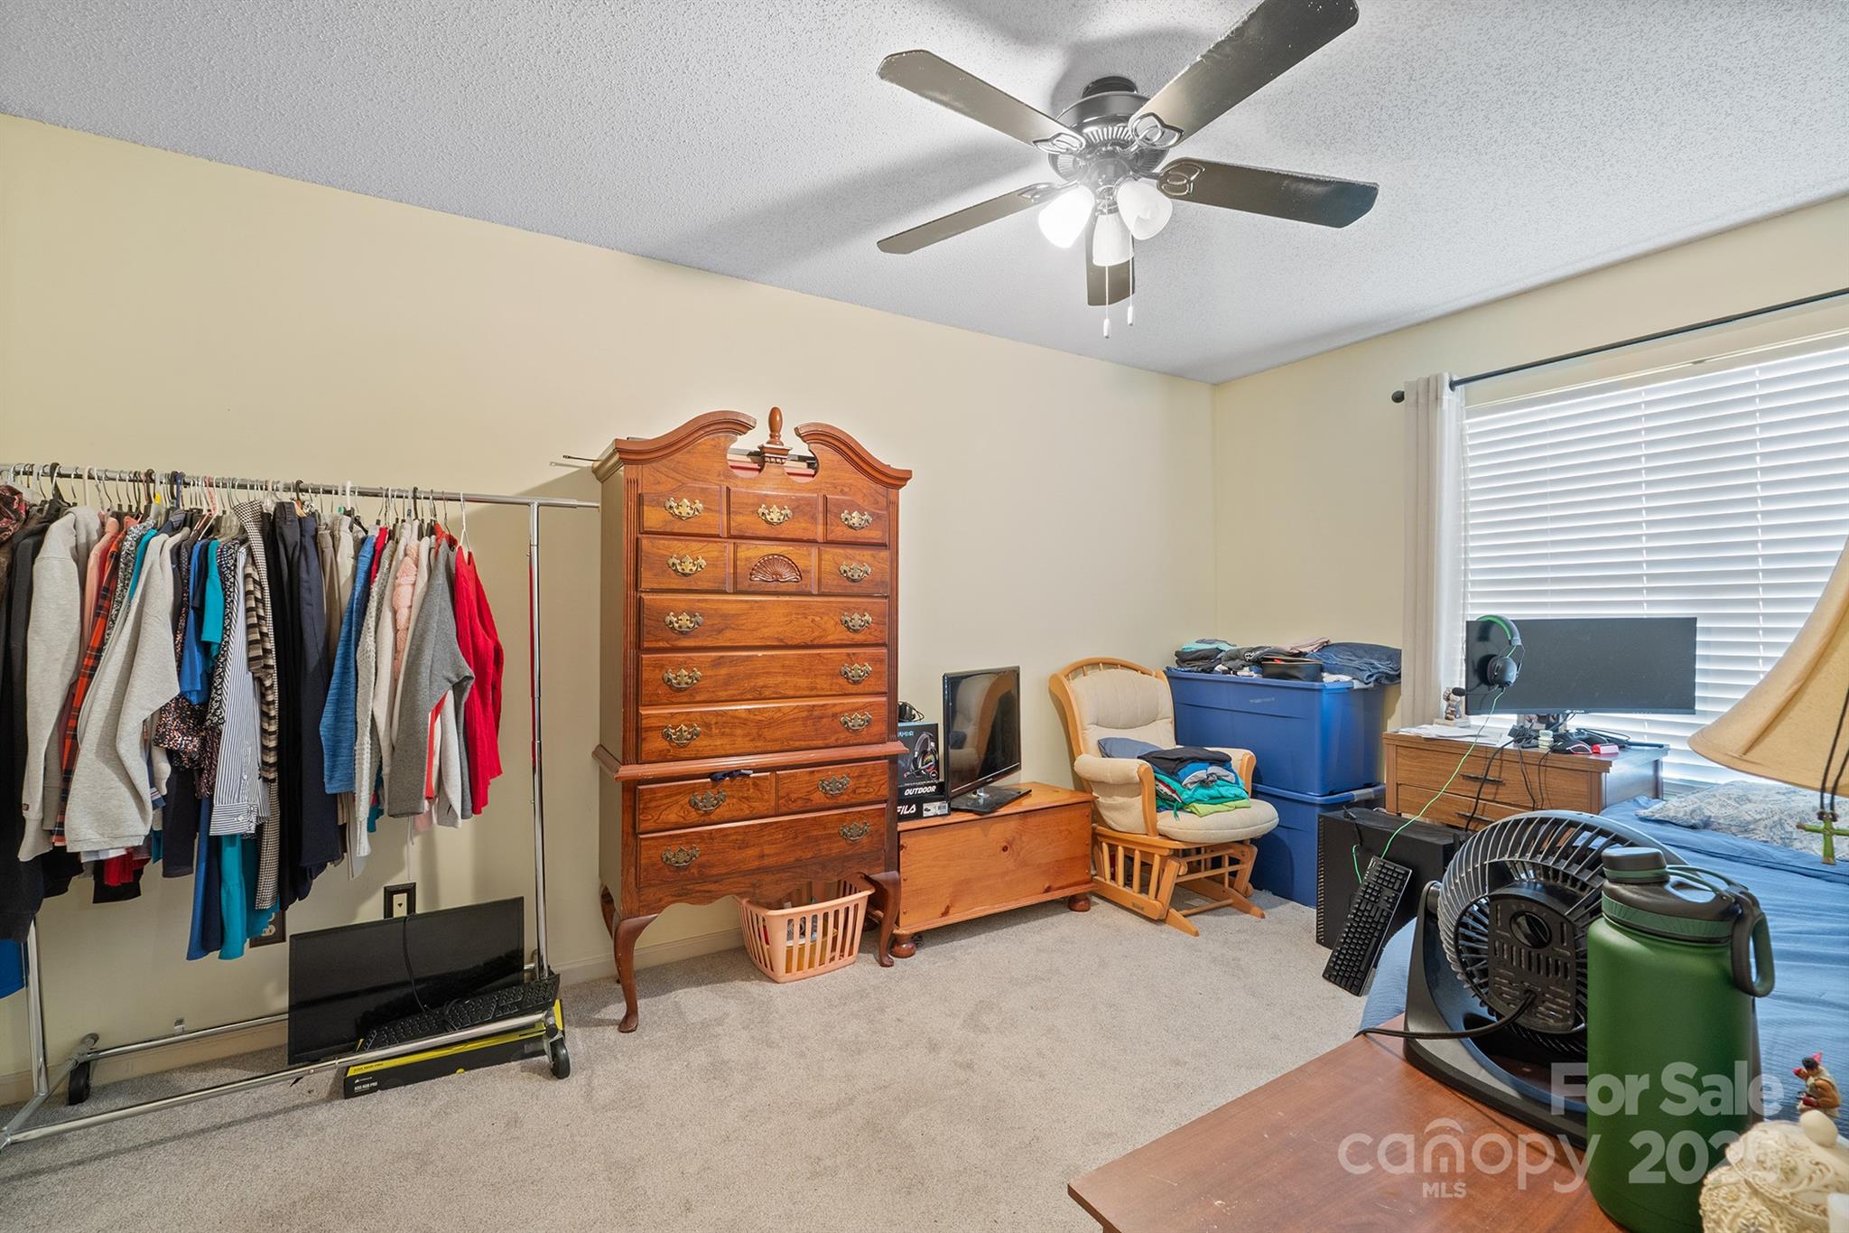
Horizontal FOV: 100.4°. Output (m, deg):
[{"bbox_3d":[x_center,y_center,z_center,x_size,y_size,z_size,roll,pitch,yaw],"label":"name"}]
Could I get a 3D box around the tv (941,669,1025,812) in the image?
[{"bbox_3d":[0.261,0.473,3.079,0.190,0.525,0.650,0,0,31],"label":"tv"}]

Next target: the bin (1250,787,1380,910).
[{"bbox_3d":[1.588,0.975,3.573,0.480,0.460,0.840,0,0,-30],"label":"bin"}]

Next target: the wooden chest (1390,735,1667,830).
[{"bbox_3d":[2.034,0.812,2.633,0.510,0.785,0.635,0,0,-30],"label":"wooden chest"}]

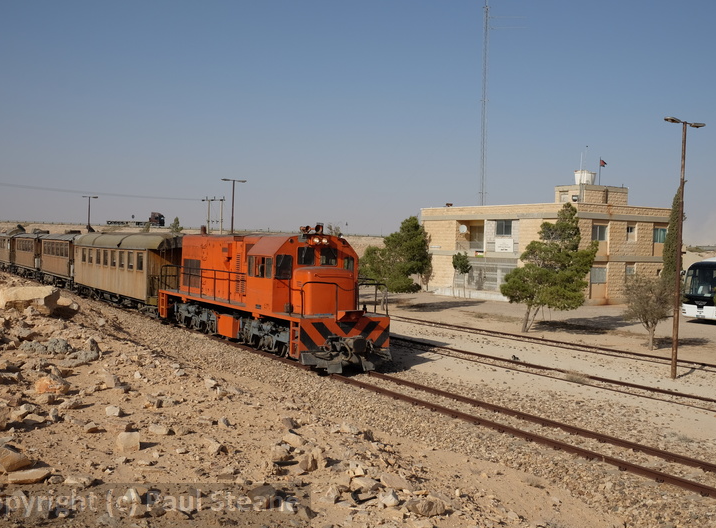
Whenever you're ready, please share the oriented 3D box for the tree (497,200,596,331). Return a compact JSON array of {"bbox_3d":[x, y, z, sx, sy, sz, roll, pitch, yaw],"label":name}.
[{"bbox_3d":[8.162,0.139,32.900,4.231,5.534,4.019,2,1,0],"label":"tree"}]

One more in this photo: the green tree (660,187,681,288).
[{"bbox_3d":[22.821,-1.127,56.000,1.709,8.874,1.624,2,1,0],"label":"green tree"}]

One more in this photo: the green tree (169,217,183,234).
[{"bbox_3d":[-29.590,-5.845,125.000,2.354,3.734,2.236,2,1,0],"label":"green tree"}]

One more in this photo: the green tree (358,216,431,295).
[{"bbox_3d":[1.983,-0.084,43.000,4.021,5.138,3.820,2,1,0],"label":"green tree"}]

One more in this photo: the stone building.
[{"bbox_3d":[15.906,-2.112,67.576,11.363,9.900,19.236,1,1,-32],"label":"stone building"}]

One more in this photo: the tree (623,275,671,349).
[{"bbox_3d":[10.434,1.745,27.700,1.835,2.734,1.743,2,1,0],"label":"tree"}]

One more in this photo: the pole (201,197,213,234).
[{"bbox_3d":[-25.497,-6.839,130.000,1.600,9.118,0.600,2,1,0],"label":"pole"}]

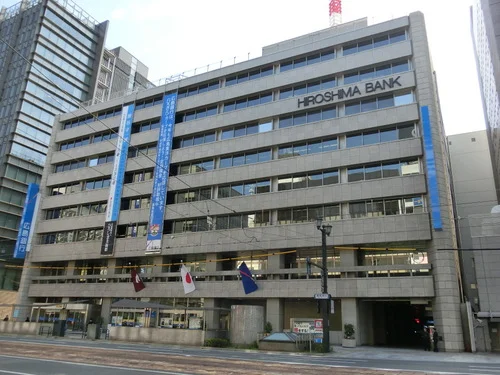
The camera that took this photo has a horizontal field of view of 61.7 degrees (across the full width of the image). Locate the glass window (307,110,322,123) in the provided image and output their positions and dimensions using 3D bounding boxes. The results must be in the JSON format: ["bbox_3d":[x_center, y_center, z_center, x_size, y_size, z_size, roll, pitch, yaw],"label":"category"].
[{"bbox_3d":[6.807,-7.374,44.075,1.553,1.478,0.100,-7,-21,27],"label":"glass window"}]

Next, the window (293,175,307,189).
[{"bbox_3d":[5.003,-0.568,42.136,1.542,1.549,0.150,-7,-21,27],"label":"window"}]

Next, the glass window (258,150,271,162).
[{"bbox_3d":[1.734,-3.492,47.809,1.620,1.686,0.100,-8,-21,27],"label":"glass window"}]

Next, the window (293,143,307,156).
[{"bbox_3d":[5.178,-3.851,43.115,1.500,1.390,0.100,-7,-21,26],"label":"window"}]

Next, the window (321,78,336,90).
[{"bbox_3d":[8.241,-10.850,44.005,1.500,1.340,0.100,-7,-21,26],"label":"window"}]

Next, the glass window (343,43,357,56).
[{"bbox_3d":[9.943,-13.456,41.344,1.454,1.425,0.150,-8,-21,27],"label":"glass window"}]

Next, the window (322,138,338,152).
[{"bbox_3d":[7.540,-3.997,39.316,1.454,1.425,0.150,-8,-21,27],"label":"window"}]

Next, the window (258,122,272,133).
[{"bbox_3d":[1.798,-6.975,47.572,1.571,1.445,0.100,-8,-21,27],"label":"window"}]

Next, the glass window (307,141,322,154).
[{"bbox_3d":[6.520,-4.053,42.571,1.527,1.551,0.150,-7,-21,27],"label":"glass window"}]

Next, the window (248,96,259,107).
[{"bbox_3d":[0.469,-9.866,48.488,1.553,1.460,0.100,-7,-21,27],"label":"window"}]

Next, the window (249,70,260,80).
[{"bbox_3d":[0.537,-13.077,49.040,1.550,1.334,0.150,-8,-21,27],"label":"window"}]

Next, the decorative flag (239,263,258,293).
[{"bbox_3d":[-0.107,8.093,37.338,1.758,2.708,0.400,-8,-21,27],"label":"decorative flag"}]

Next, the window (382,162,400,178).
[{"bbox_3d":[13.220,-1.674,39.260,1.571,1.546,0.100,-8,-21,27],"label":"window"}]

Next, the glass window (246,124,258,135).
[{"bbox_3d":[0.291,-6.496,46.832,1.550,1.501,0.150,-8,-21,27],"label":"glass window"}]

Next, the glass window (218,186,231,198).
[{"bbox_3d":[-2.802,0.497,46.052,1.509,1.572,0.150,-8,-21,27],"label":"glass window"}]

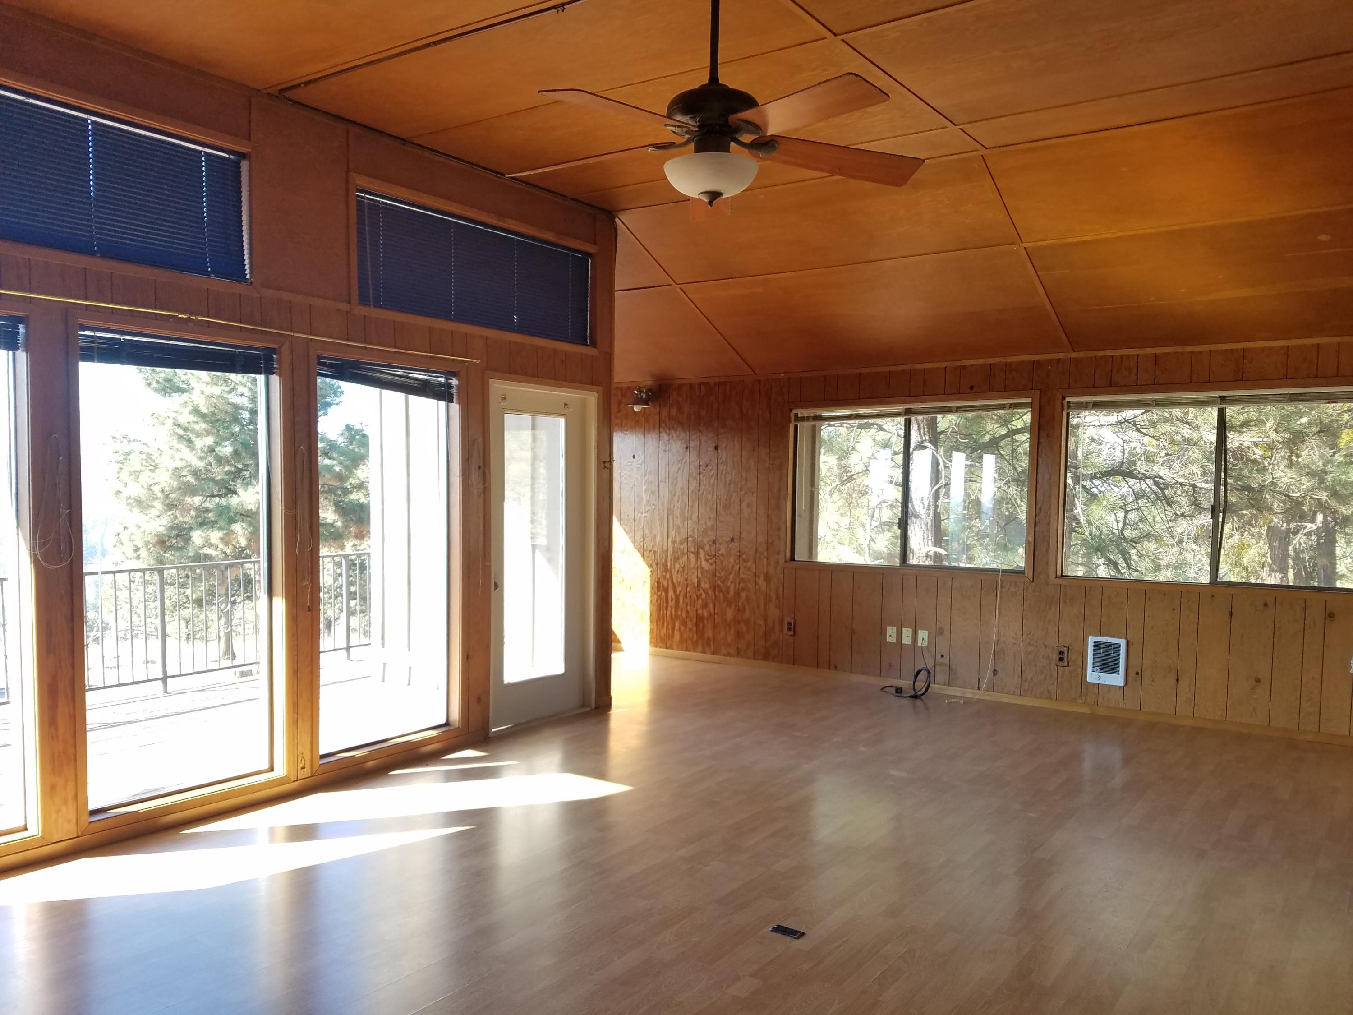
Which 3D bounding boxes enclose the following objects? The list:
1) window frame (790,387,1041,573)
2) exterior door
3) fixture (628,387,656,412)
[{"bbox_3d":[1.670,-0.156,7.468,1.920,1.310,0.100,1,2,34],"label":"window frame"},{"bbox_3d":[-0.853,0.302,6.375,0.070,2.050,0.940,1,2,34],"label":"exterior door"},{"bbox_3d":[-0.306,-0.931,8.619,0.180,0.210,0.220,1,2,34],"label":"fixture"}]

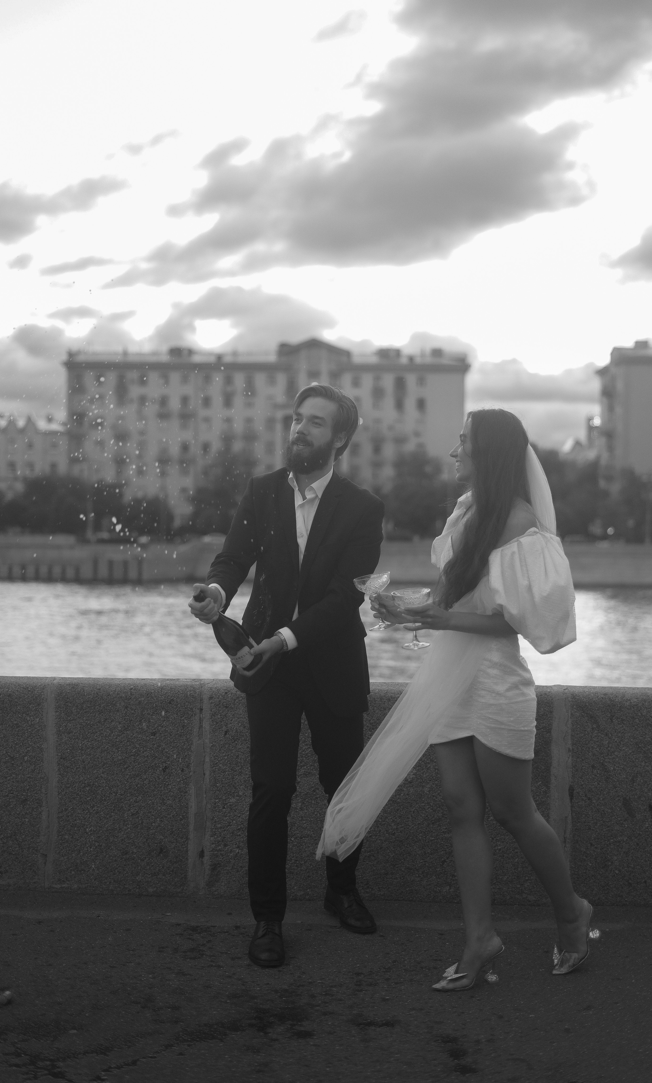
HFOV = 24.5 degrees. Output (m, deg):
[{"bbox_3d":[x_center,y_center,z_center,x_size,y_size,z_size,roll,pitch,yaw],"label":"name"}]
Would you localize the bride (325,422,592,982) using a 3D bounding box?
[{"bbox_3d":[0.431,0.452,4.388,0.800,1.685,0.500,1,0,-24],"label":"bride"}]

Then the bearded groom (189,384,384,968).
[{"bbox_3d":[-0.070,0.397,4.760,0.530,1.790,0.700,1,0,18],"label":"bearded groom"}]

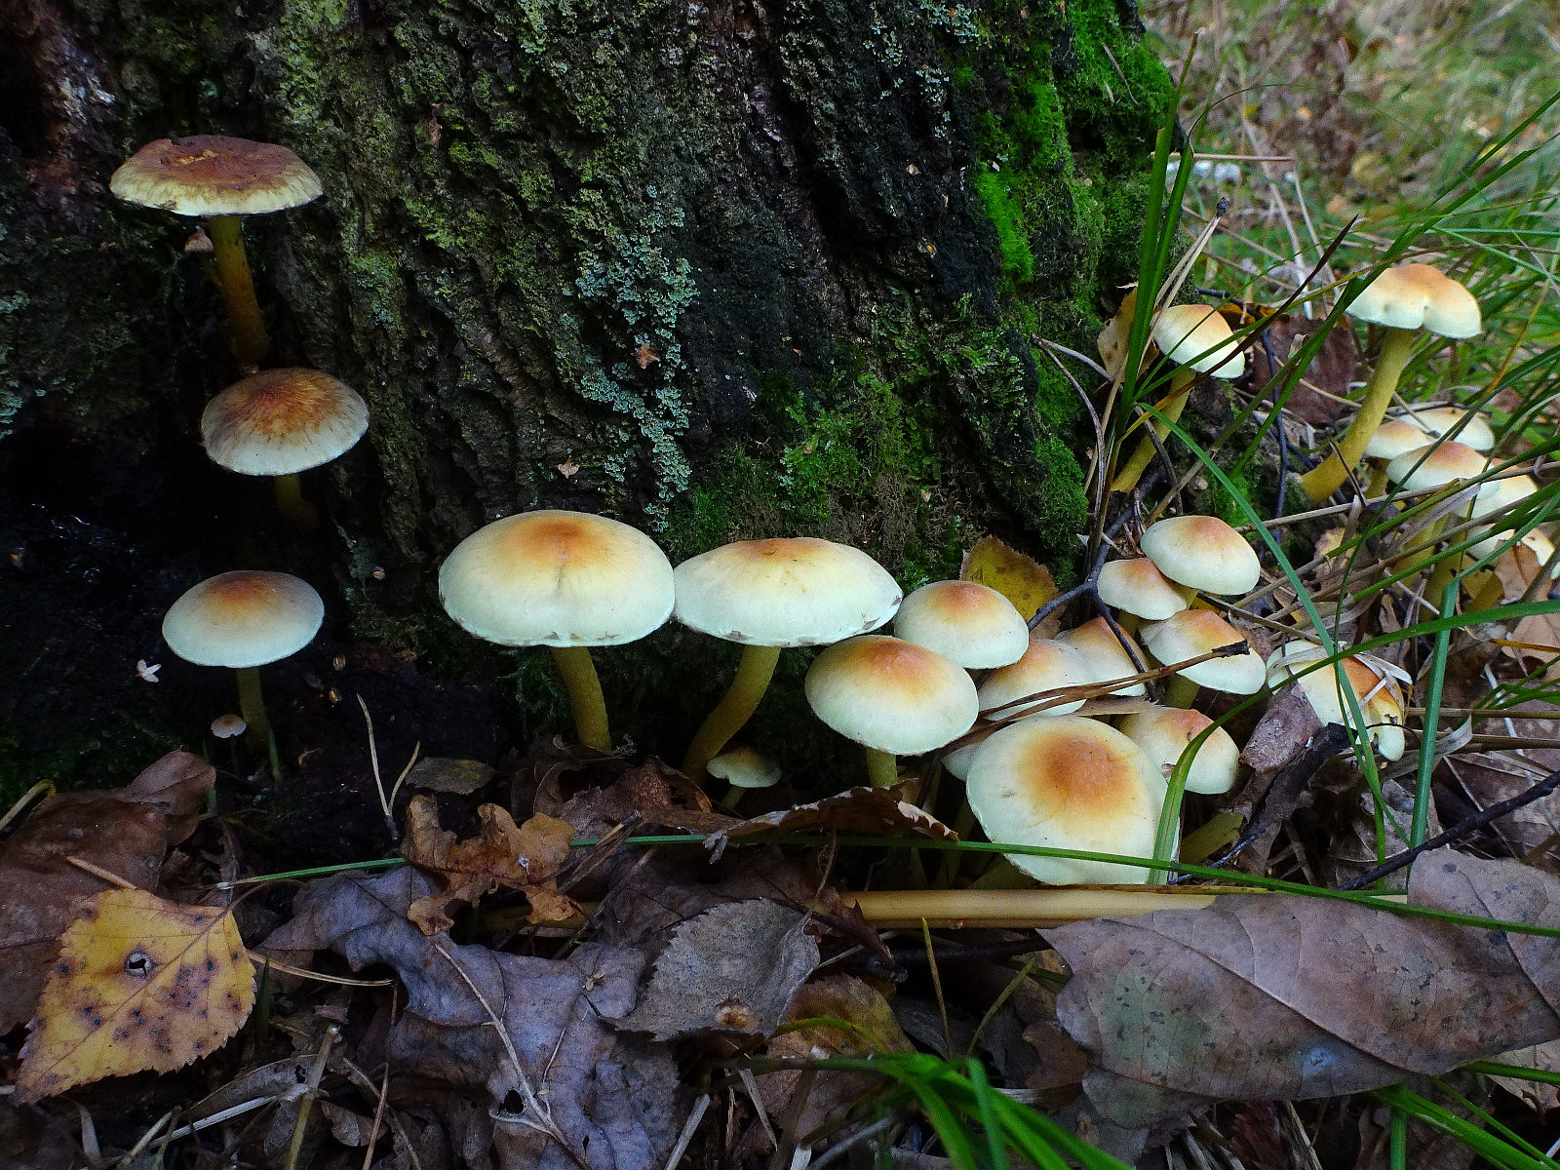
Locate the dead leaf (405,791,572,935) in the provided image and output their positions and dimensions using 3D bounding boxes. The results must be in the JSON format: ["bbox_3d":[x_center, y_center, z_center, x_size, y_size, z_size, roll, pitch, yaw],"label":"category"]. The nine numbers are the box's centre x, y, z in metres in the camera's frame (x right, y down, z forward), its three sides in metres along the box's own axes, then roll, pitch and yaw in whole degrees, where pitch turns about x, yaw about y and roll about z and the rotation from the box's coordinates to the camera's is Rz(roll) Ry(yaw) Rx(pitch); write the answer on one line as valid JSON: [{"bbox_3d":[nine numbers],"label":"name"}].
[{"bbox_3d":[-0.071,0.069,0.265,0.042,0.014,0.034,0,41,0],"label":"dead leaf"}]

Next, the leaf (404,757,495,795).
[{"bbox_3d":[-0.087,0.050,0.286,0.023,0.006,0.014,-3,40,-10],"label":"leaf"}]

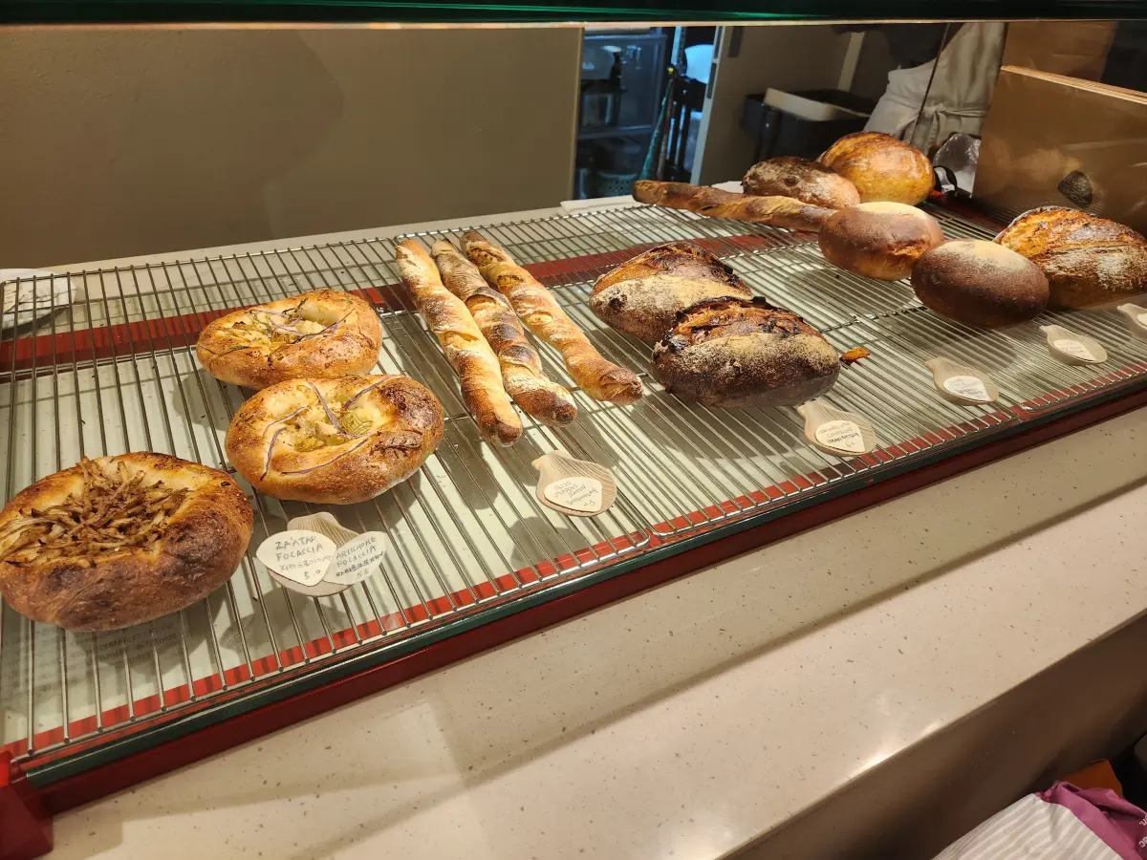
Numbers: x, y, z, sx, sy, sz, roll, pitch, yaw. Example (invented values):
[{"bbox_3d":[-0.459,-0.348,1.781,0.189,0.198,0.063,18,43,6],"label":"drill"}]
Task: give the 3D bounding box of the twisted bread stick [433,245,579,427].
[{"bbox_3d":[-0.082,-0.114,0.763,0.037,0.034,0.383,-10,38,-21],"label":"twisted bread stick"}]

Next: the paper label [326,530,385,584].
[{"bbox_3d":[-0.141,0.082,0.481,0.052,0.004,0.037,-24,53,-35],"label":"paper label"}]

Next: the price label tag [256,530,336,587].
[{"bbox_3d":[-0.173,0.081,0.477,0.048,0.003,0.052,-7,37,-16],"label":"price label tag"}]

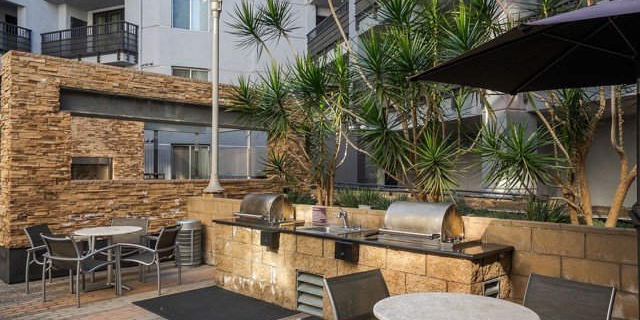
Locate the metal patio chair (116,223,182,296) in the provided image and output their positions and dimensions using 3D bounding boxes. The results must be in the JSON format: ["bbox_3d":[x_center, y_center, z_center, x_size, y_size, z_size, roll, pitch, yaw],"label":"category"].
[{"bbox_3d":[-2.153,1.255,5.952,0.641,0.804,0.618,0,-2,10],"label":"metal patio chair"}]

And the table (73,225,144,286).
[{"bbox_3d":[-2.755,1.295,6.054,0.830,0.730,0.830,2,-2,-45],"label":"table"}]

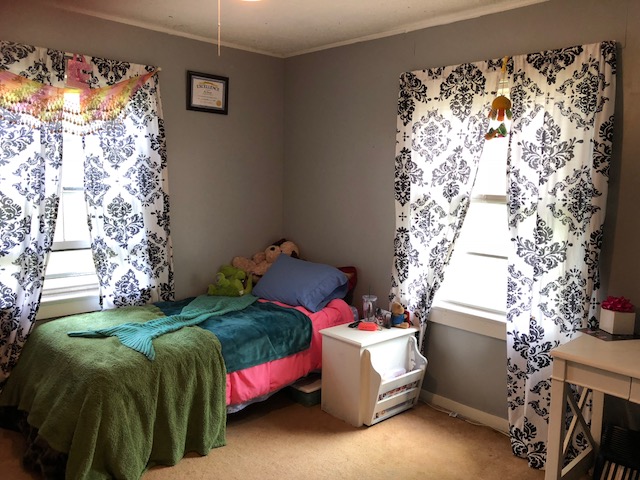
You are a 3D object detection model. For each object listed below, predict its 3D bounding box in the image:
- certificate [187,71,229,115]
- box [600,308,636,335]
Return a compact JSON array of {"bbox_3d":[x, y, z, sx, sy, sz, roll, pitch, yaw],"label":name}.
[{"bbox_3d":[-0.792,-1.050,3.710,0.345,0.267,0.020,-6,11,-45],"label":"certificate"},{"bbox_3d":[1.423,0.387,2.475,0.103,0.106,0.102,0,8,-4],"label":"box"}]

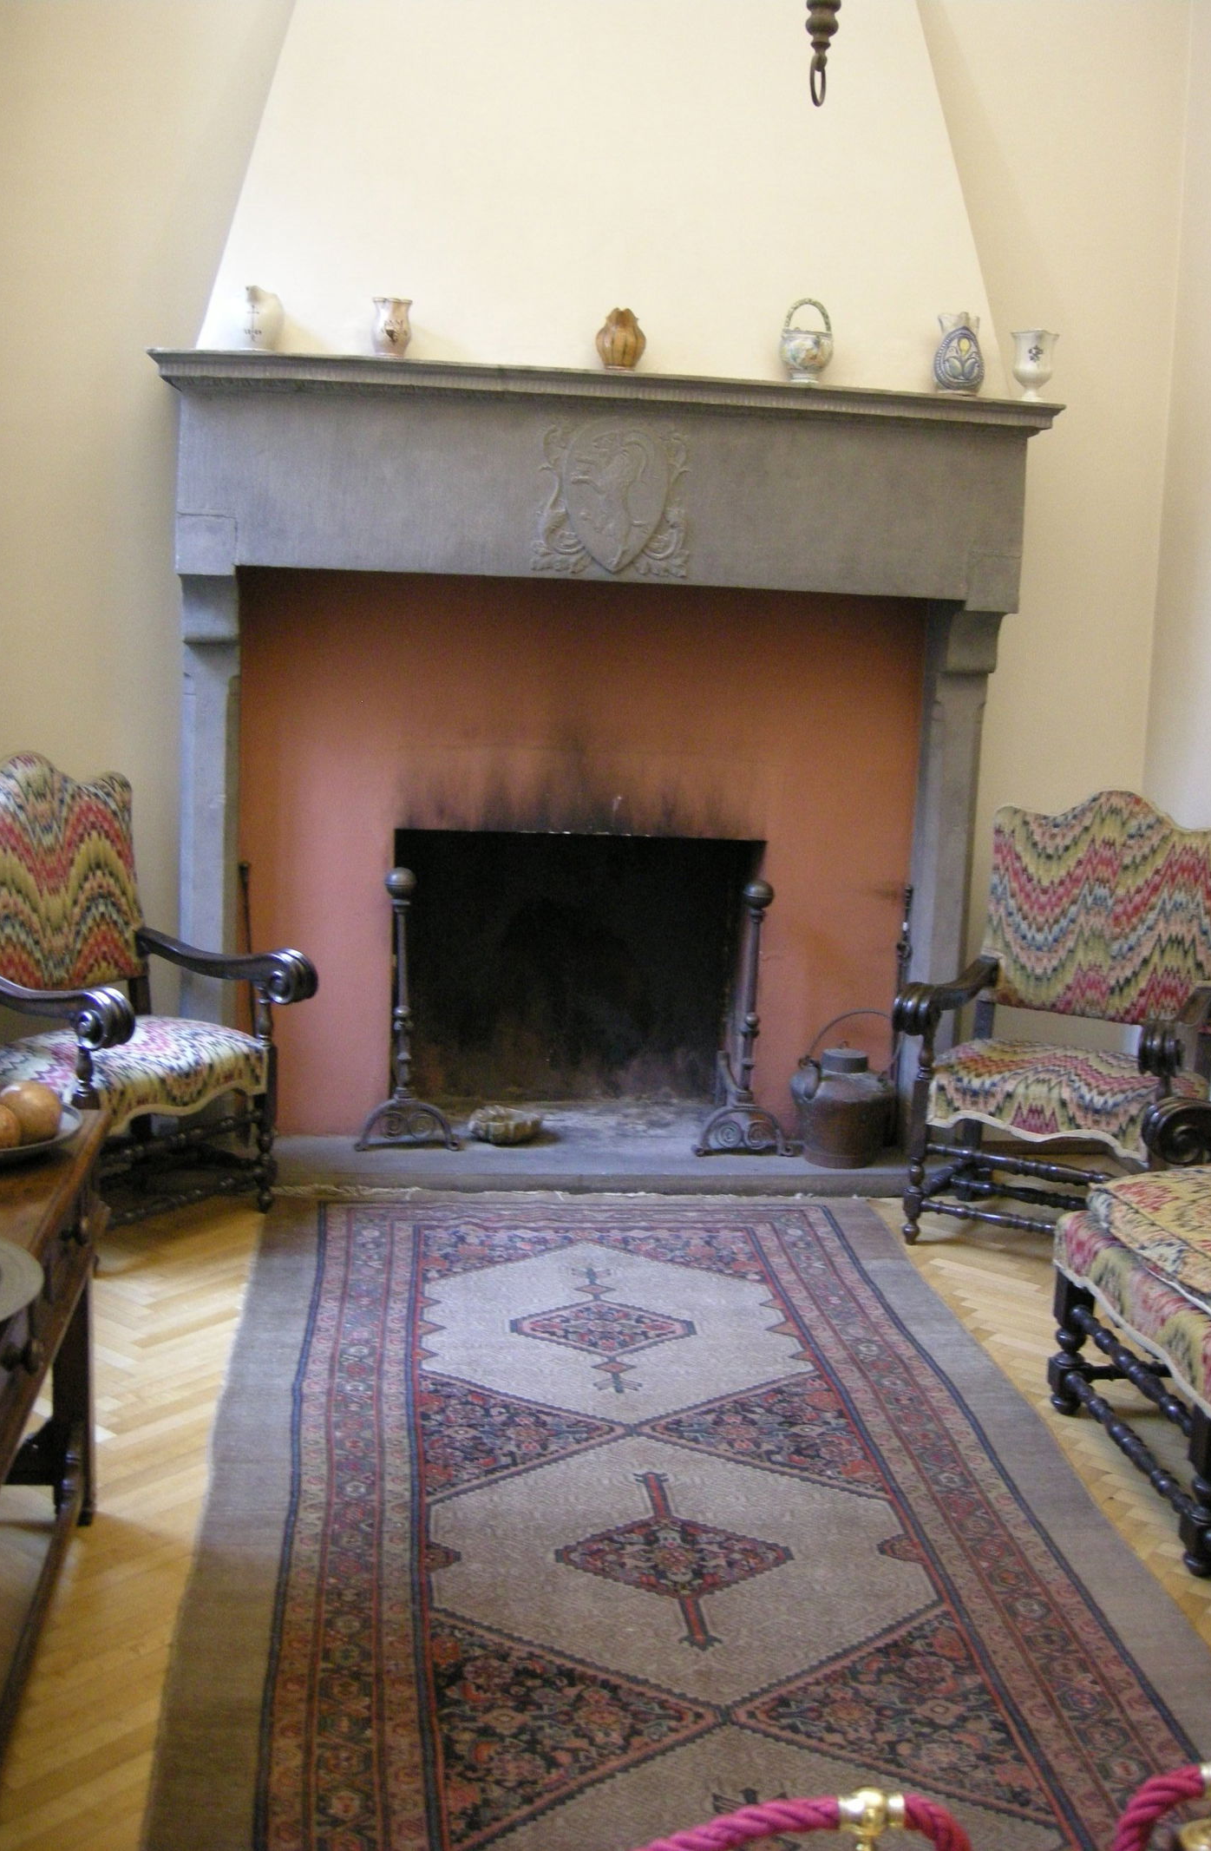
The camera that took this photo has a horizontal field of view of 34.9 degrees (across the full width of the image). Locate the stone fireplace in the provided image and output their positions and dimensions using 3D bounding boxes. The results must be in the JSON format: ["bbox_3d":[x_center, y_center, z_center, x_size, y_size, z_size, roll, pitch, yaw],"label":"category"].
[{"bbox_3d":[-0.043,-0.369,5.222,2.290,2.114,0.560,1,10,-7],"label":"stone fireplace"}]

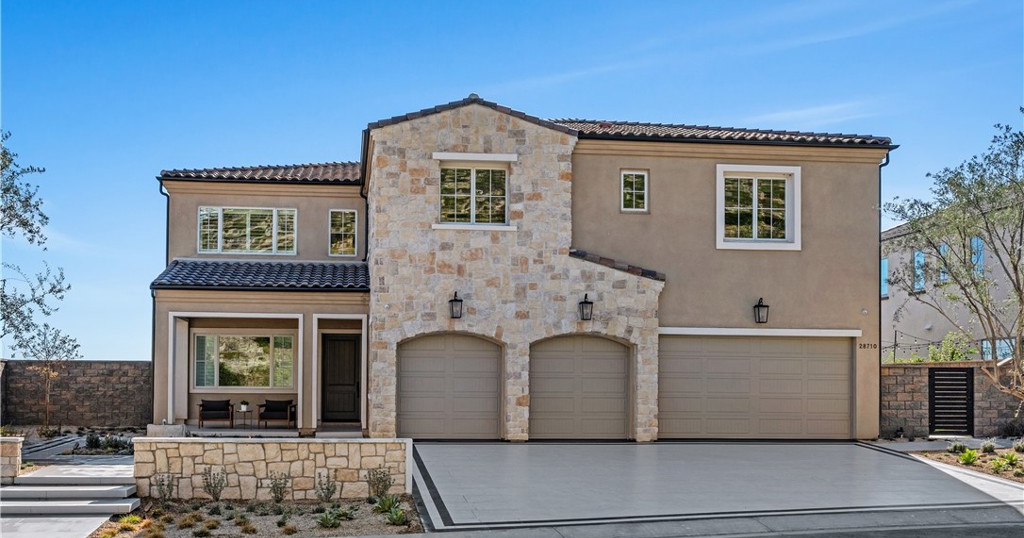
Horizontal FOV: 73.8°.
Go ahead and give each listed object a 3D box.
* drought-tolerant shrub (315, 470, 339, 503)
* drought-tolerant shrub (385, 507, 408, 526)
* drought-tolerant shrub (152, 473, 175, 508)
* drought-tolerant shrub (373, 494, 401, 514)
[{"bbox_3d":[-3.004,3.522,11.050,0.390,0.500,0.370,0,-3,0],"label":"drought-tolerant shrub"},{"bbox_3d":[-1.684,3.609,9.950,0.360,0.260,0.350,0,-3,0],"label":"drought-tolerant shrub"},{"bbox_3d":[-5.618,3.562,11.000,0.360,0.530,0.350,0,-3,0],"label":"drought-tolerant shrub"},{"bbox_3d":[-1.922,3.606,10.450,0.420,0.260,0.400,0,-3,0],"label":"drought-tolerant shrub"}]

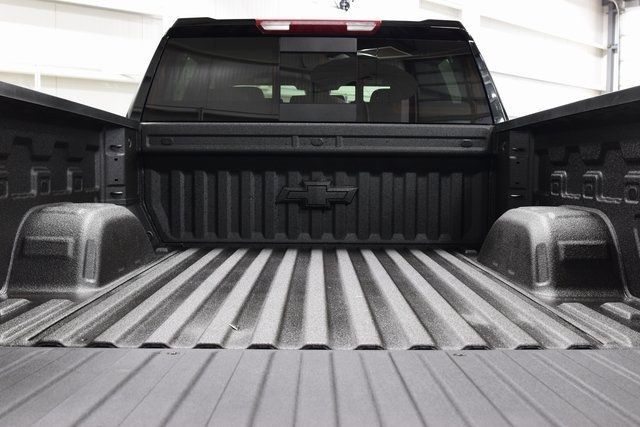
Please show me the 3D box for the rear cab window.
[{"bbox_3d":[-0.006,-0.645,3.022,1.620,0.440,0.080,0,-10,0],"label":"rear cab window"}]

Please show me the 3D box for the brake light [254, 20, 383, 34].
[{"bbox_3d":[-0.007,-0.888,3.055,0.590,0.065,0.070,0,4,0],"label":"brake light"}]

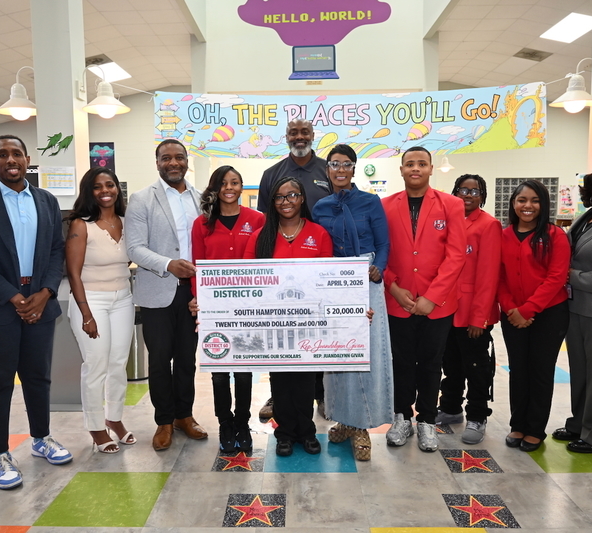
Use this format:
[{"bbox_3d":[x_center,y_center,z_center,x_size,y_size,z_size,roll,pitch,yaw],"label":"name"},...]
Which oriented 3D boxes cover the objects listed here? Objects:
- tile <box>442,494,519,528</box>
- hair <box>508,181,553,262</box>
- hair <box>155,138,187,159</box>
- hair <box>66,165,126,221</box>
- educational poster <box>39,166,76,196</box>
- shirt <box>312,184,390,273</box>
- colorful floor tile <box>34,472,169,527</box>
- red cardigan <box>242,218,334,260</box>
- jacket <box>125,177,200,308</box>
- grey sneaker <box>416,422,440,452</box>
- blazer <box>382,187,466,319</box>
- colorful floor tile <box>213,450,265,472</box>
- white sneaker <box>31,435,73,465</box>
[{"bbox_3d":[0.795,1.054,2.304,0.260,0.006,0.260,0,5,1],"label":"tile"},{"bbox_3d":[1.315,-0.258,2.990,0.240,0.440,0.250,2,6,24],"label":"hair"},{"bbox_3d":[-0.728,-0.671,3.119,0.180,0.140,0.200,-1,6,-11],"label":"hair"},{"bbox_3d":[-1.153,-0.412,3.069,0.340,0.320,0.250,-2,6,-17],"label":"hair"},{"bbox_3d":[-1.834,-0.654,4.100,0.285,0.220,0.008,0,5,1],"label":"educational poster"},{"bbox_3d":[0.301,-0.190,2.893,0.420,0.510,0.280,0,5,5],"label":"shirt"},{"bbox_3d":[-0.852,1.048,2.425,0.463,0.007,0.463,0,5,1],"label":"colorful floor tile"},{"bbox_3d":[-0.048,0.011,2.994,0.480,0.570,0.290,0,5,0],"label":"red cardigan"},{"bbox_3d":[-0.751,-0.140,2.987,0.465,0.720,0.330,-2,6,-19],"label":"jacket"},{"bbox_3d":[0.788,0.989,3.176,0.115,0.125,0.290,1,6,9],"label":"grey sneaker"},{"bbox_3d":[0.736,-0.083,3.056,0.480,0.740,0.320,1,6,18],"label":"blazer"},{"bbox_3d":[-0.304,1.050,2.890,0.268,0.004,0.268,0,5,0],"label":"colorful floor tile"},{"bbox_3d":[-1.340,0.991,2.930,0.295,0.120,0.112,3,6,30],"label":"white sneaker"}]

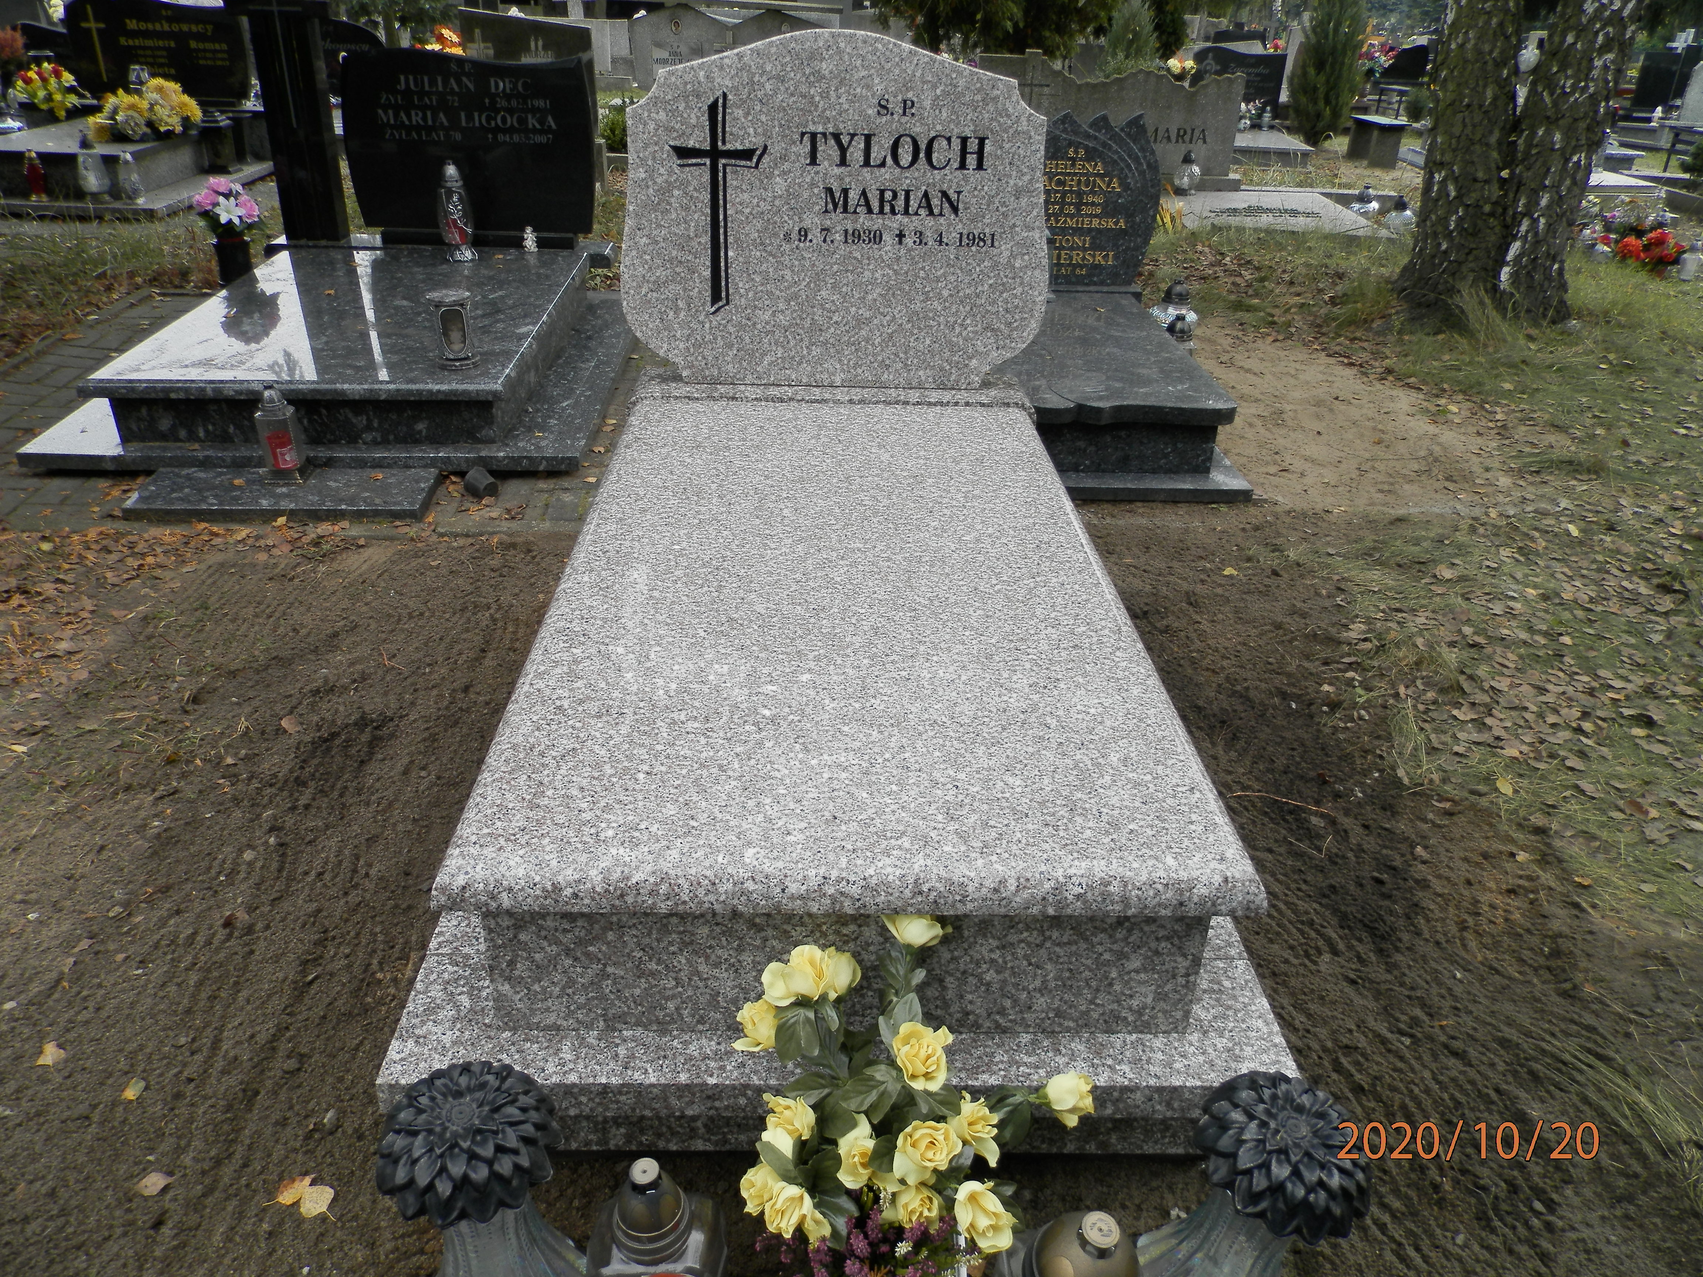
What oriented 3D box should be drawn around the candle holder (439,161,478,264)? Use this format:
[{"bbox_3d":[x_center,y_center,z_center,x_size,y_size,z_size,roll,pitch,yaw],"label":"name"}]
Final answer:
[{"bbox_3d":[-1.325,-1.431,4.111,0.112,0.316,0.112,-3,28,-9],"label":"candle holder"}]

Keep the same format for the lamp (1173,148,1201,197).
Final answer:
[{"bbox_3d":[1.980,-2.753,7.238,0.155,0.228,0.155,6,28,8],"label":"lamp"}]

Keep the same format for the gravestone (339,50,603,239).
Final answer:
[{"bbox_3d":[-1.433,-1.878,4.677,0.910,0.654,0.080,1,27,-2],"label":"gravestone"}]

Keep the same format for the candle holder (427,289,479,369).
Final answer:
[{"bbox_3d":[-1.115,-0.867,3.458,0.122,0.195,0.122,-2,30,-8],"label":"candle holder"}]

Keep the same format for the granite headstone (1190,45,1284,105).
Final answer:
[{"bbox_3d":[3.081,-4.419,9.820,0.760,0.560,0.100,0,29,-3],"label":"granite headstone"}]

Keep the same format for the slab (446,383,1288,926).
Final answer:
[{"bbox_3d":[-0.018,-0.154,2.031,0.855,0.060,1.776,1,28,-2],"label":"slab"}]

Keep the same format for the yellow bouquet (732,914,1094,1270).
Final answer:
[{"bbox_3d":[0.065,0.529,1.407,0.380,0.290,0.310,0,29,-3],"label":"yellow bouquet"}]

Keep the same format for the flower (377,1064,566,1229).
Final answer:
[{"bbox_3d":[-0.294,0.393,0.968,0.140,0.070,0.140,1,28,-2],"label":"flower"}]

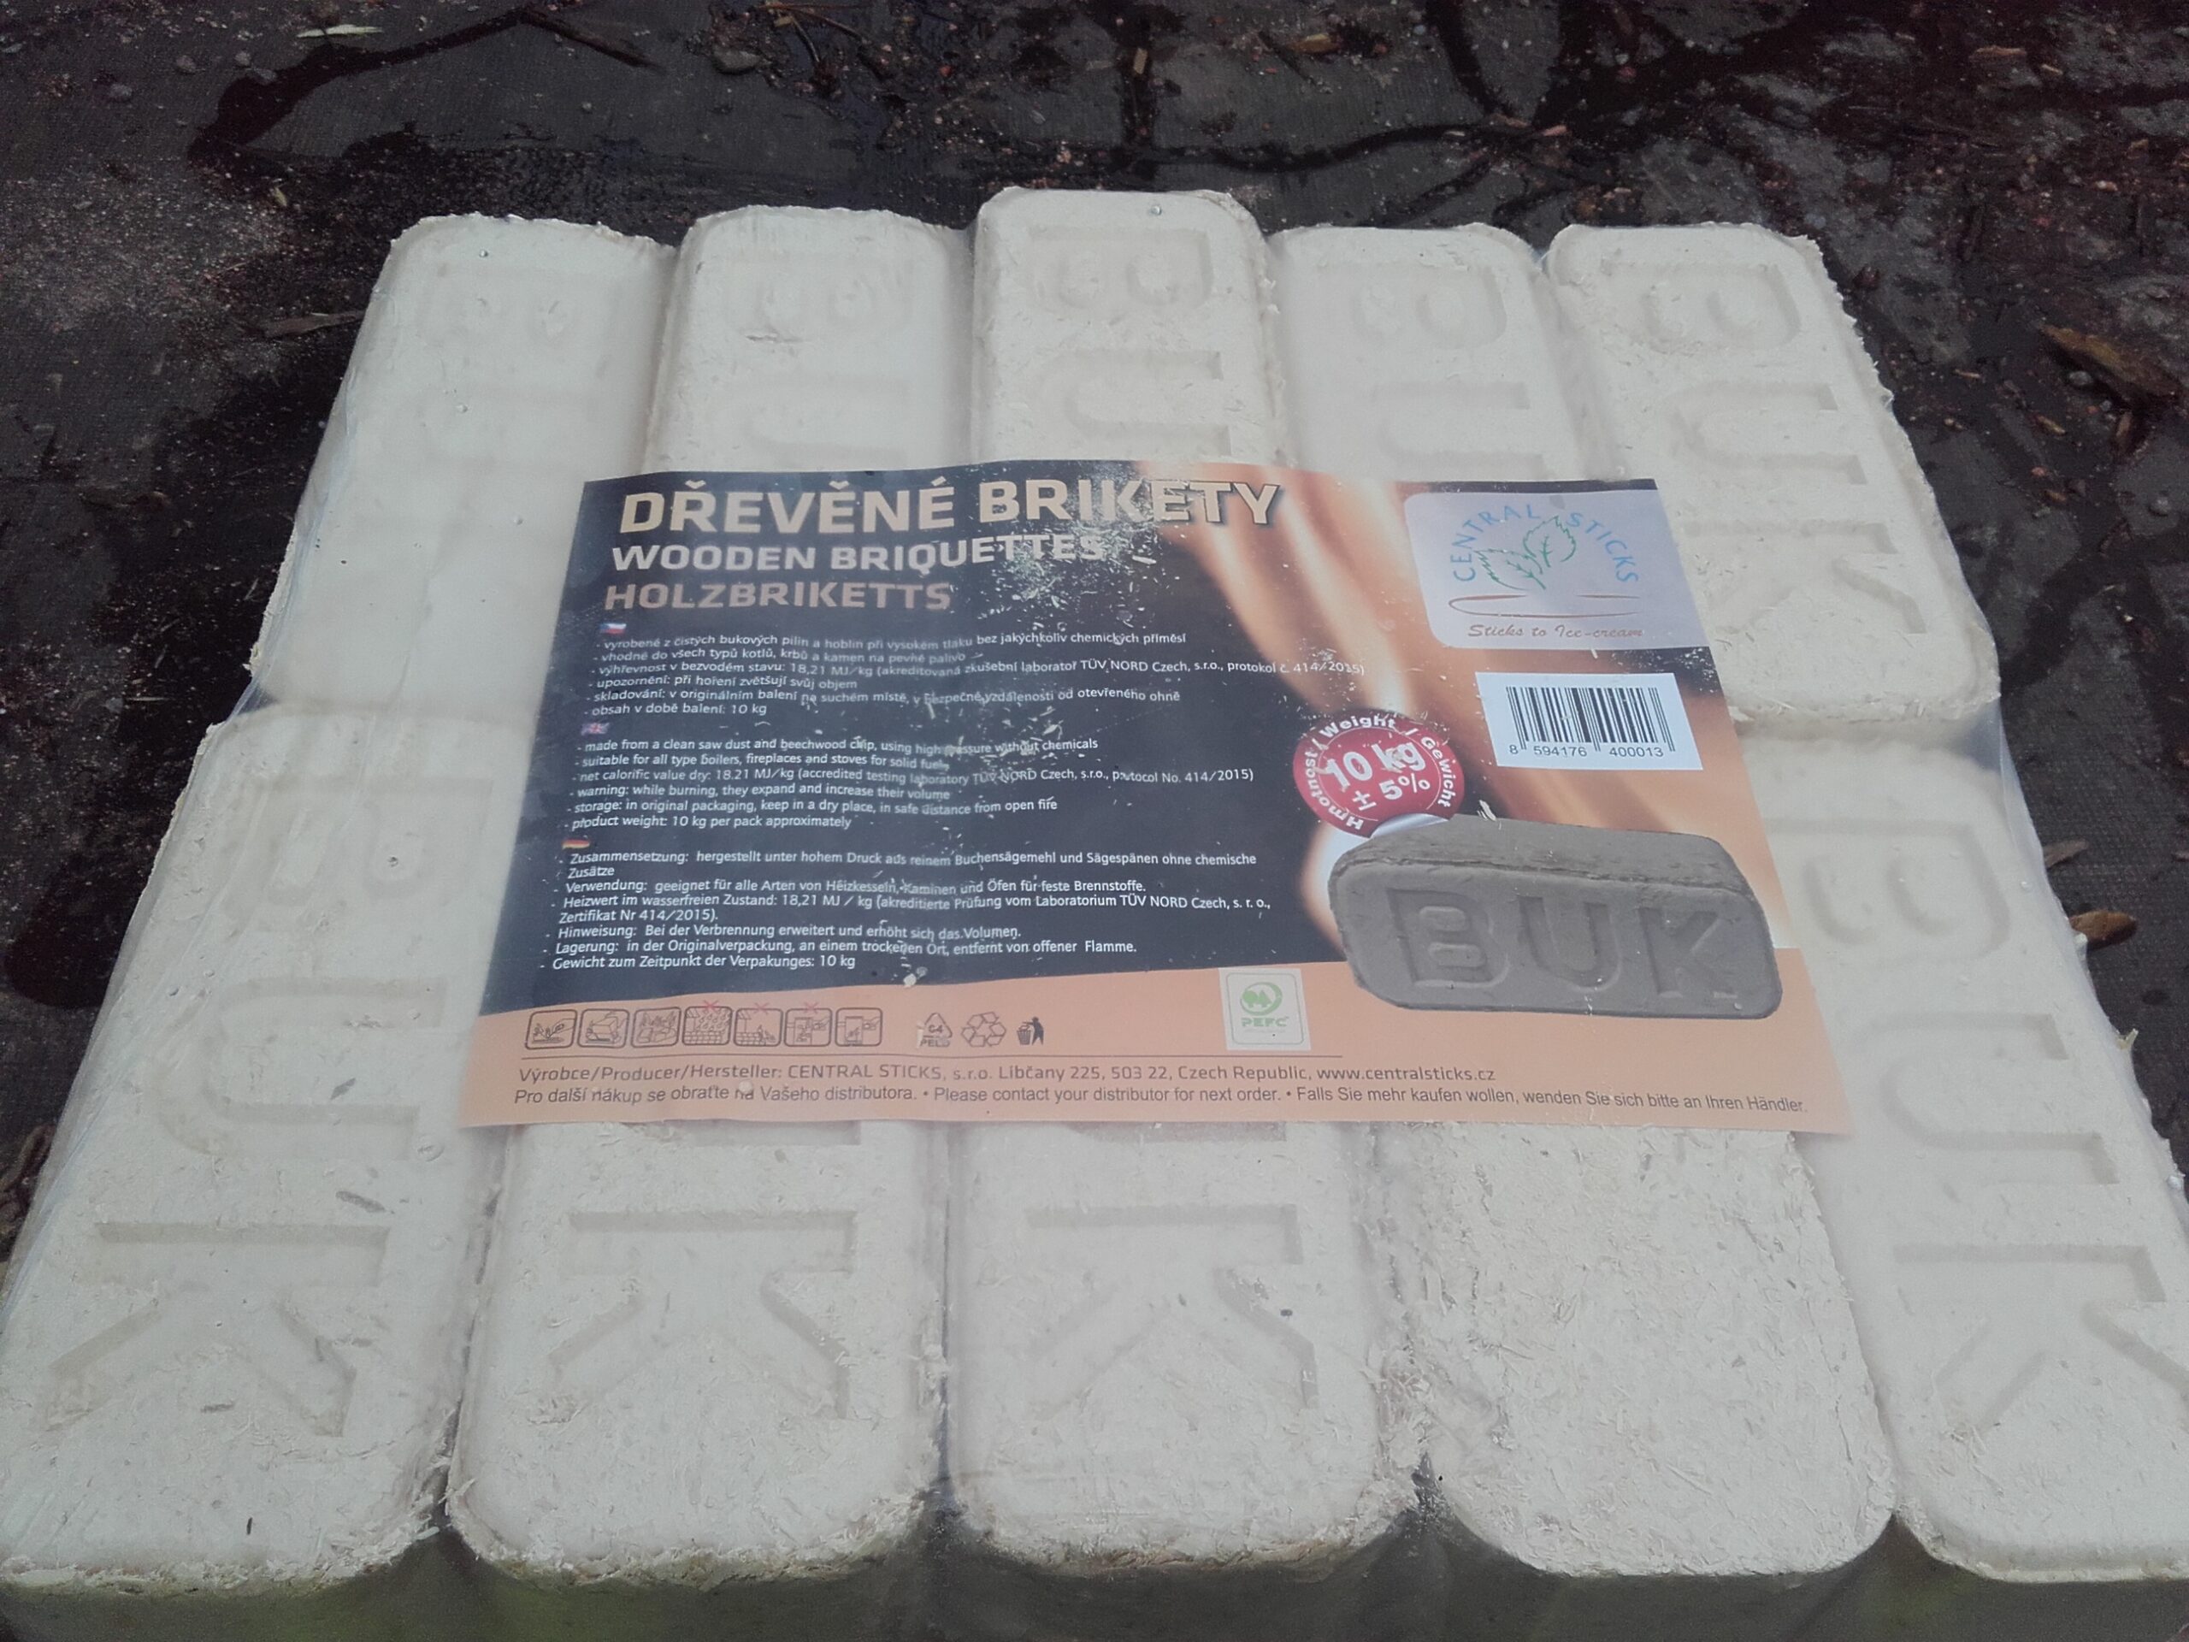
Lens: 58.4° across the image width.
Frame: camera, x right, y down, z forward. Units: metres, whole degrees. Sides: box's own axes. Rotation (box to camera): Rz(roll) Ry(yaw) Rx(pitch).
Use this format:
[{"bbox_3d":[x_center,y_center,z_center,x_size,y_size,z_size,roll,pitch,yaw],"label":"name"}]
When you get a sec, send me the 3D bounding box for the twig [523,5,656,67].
[{"bbox_3d":[-0.168,-0.260,0.650,0.056,0.003,0.004,26,55,18],"label":"twig"}]

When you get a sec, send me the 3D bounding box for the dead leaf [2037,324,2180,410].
[{"bbox_3d":[0.296,-0.133,0.572,0.039,0.008,0.014,36,58,23],"label":"dead leaf"}]

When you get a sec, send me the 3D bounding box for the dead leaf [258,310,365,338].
[{"bbox_3d":[-0.220,-0.142,0.558,0.033,0.005,0.009,-11,53,-11],"label":"dead leaf"}]

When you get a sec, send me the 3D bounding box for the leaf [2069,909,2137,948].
[{"bbox_3d":[0.227,0.024,0.444,0.016,0.005,0.010,0,51,-2],"label":"leaf"}]

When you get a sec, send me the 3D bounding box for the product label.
[{"bbox_3d":[0.009,-0.012,0.338,0.211,0.006,0.148,0,51,-3],"label":"product label"}]

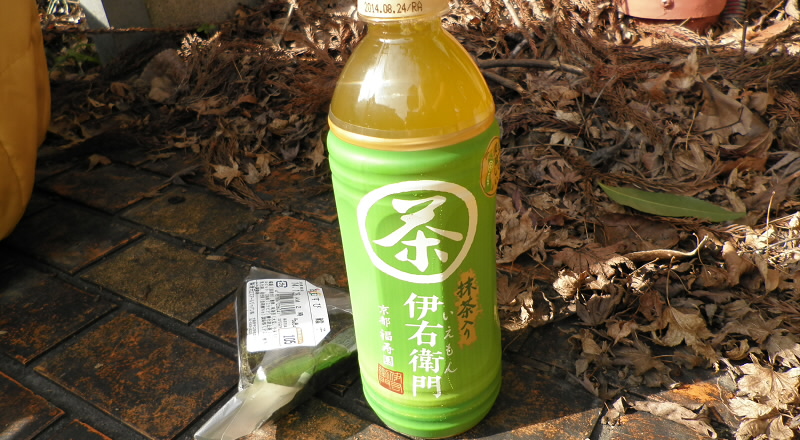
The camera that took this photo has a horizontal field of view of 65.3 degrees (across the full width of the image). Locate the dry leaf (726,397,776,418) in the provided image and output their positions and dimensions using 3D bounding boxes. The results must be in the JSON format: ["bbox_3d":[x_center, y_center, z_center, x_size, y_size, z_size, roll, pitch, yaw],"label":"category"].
[{"bbox_3d":[0.152,0.081,0.269,0.019,0.010,0.007,-5,44,0],"label":"dry leaf"}]

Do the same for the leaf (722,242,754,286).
[{"bbox_3d":[0.186,0.024,0.343,0.013,0.012,0.024,-5,69,0],"label":"leaf"}]

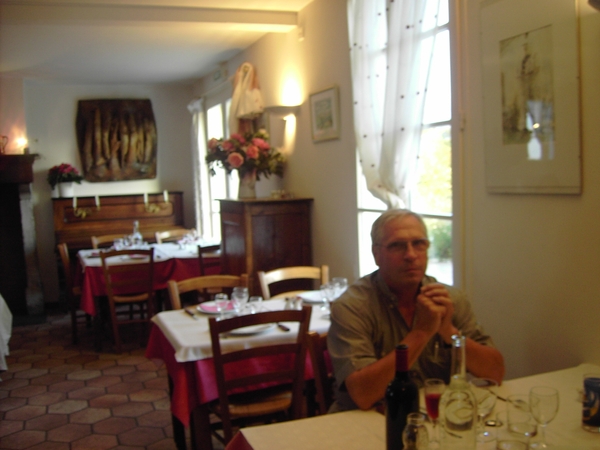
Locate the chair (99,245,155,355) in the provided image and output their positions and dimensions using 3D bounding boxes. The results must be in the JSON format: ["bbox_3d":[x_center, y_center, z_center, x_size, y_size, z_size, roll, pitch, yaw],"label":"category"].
[{"bbox_3d":[-1.473,0.627,5.255,0.430,0.890,0.470,-3,4,-22],"label":"chair"}]

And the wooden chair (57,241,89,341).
[{"bbox_3d":[-1.964,0.610,5.633,0.470,0.880,0.440,-3,4,-22],"label":"wooden chair"}]

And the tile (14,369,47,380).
[{"bbox_3d":[-2.086,1.162,4.708,0.246,0.015,0.284,-3,5,-22],"label":"tile"}]

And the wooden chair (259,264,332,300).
[{"bbox_3d":[0.075,0.711,3.446,0.450,0.880,0.470,-3,4,-27],"label":"wooden chair"}]

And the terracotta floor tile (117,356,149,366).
[{"bbox_3d":[-1.332,1.081,4.834,0.245,0.020,0.280,-4,5,-22],"label":"terracotta floor tile"}]

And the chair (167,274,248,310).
[{"bbox_3d":[-0.381,0.739,3.141,0.450,0.880,0.470,-3,4,-27],"label":"chair"}]

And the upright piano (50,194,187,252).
[{"bbox_3d":[-2.102,0.310,7.091,1.450,1.300,0.620,-3,4,-22],"label":"upright piano"}]

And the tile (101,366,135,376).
[{"bbox_3d":[-1.376,1.115,4.622,0.249,0.015,0.288,-3,4,-22],"label":"tile"}]

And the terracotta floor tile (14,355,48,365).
[{"bbox_3d":[-2.189,1.096,4.977,0.245,0.020,0.280,-4,5,-22],"label":"terracotta floor tile"}]

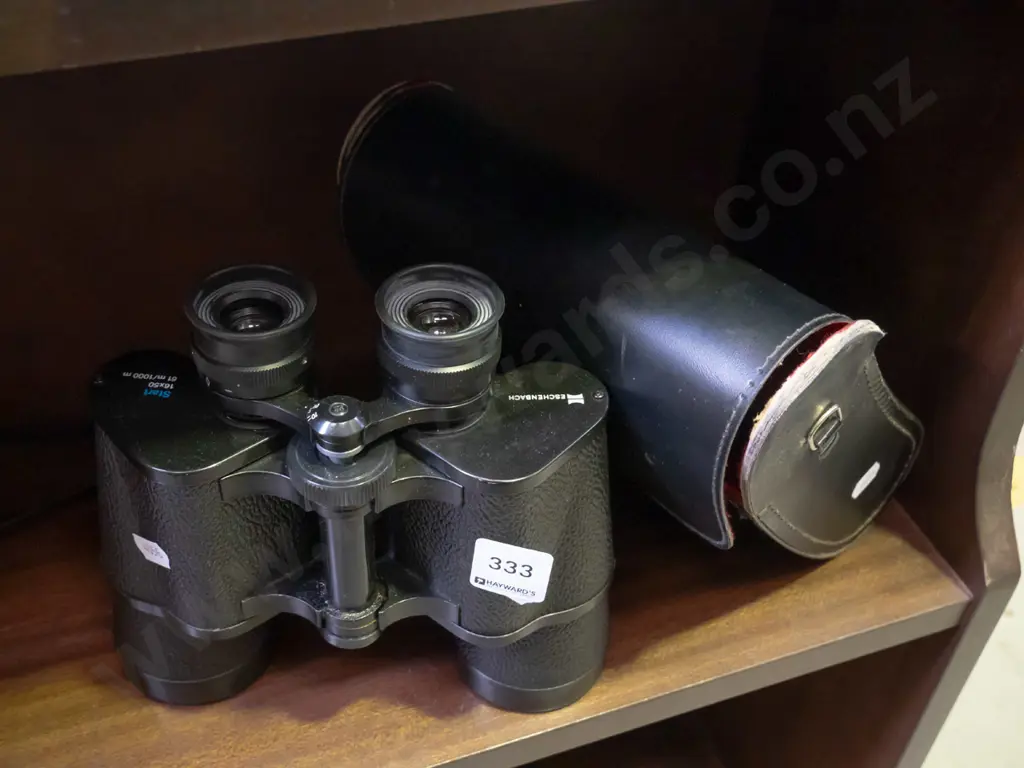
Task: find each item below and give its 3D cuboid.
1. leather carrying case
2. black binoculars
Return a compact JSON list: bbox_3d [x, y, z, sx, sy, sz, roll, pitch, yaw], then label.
[{"bbox_3d":[0.046,-0.019,0.510,0.216,0.182,0.092,37,93,33],"label":"leather carrying case"},{"bbox_3d":[-0.052,0.036,0.415,0.182,0.171,0.072,2,40,-2],"label":"black binoculars"}]

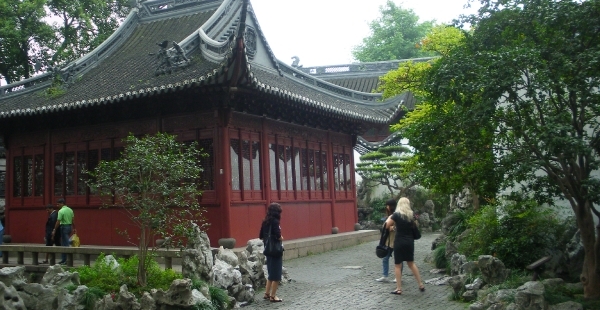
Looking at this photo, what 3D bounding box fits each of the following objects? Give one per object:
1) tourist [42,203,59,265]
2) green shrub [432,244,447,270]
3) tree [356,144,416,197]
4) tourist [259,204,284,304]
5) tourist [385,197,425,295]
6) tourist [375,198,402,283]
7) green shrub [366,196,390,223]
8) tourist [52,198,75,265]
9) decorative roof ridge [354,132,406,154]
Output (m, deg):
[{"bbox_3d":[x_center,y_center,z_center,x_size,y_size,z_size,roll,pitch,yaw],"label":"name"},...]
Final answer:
[{"bbox_3d":[-6.557,2.089,16.400,0.480,1.530,0.460,-4,-5,35],"label":"tourist"},{"bbox_3d":[3.186,2.344,14.200,0.380,0.570,0.400,-5,-5,37],"label":"green shrub"},{"bbox_3d":[3.900,1.388,27.500,3.100,3.600,2.800,-1,-4,0],"label":"tree"},{"bbox_3d":[-0.473,1.601,10.350,0.380,1.620,0.480,2,-6,-40],"label":"tourist"},{"bbox_3d":[1.817,1.565,10.850,0.580,1.630,0.580,3,-6,-43],"label":"tourist"},{"bbox_3d":[1.764,1.675,12.300,0.480,1.620,0.480,-4,-5,30],"label":"tourist"},{"bbox_3d":[3.397,2.401,27.000,1.200,1.300,1.100,-1,-4,0],"label":"green shrub"},{"bbox_3d":[-6.178,2.006,16.300,0.420,1.710,0.520,-5,-6,41],"label":"tourist"},{"bbox_3d":[3.677,-0.525,28.500,2.500,1.000,0.600,-3,-4,14],"label":"decorative roof ridge"}]

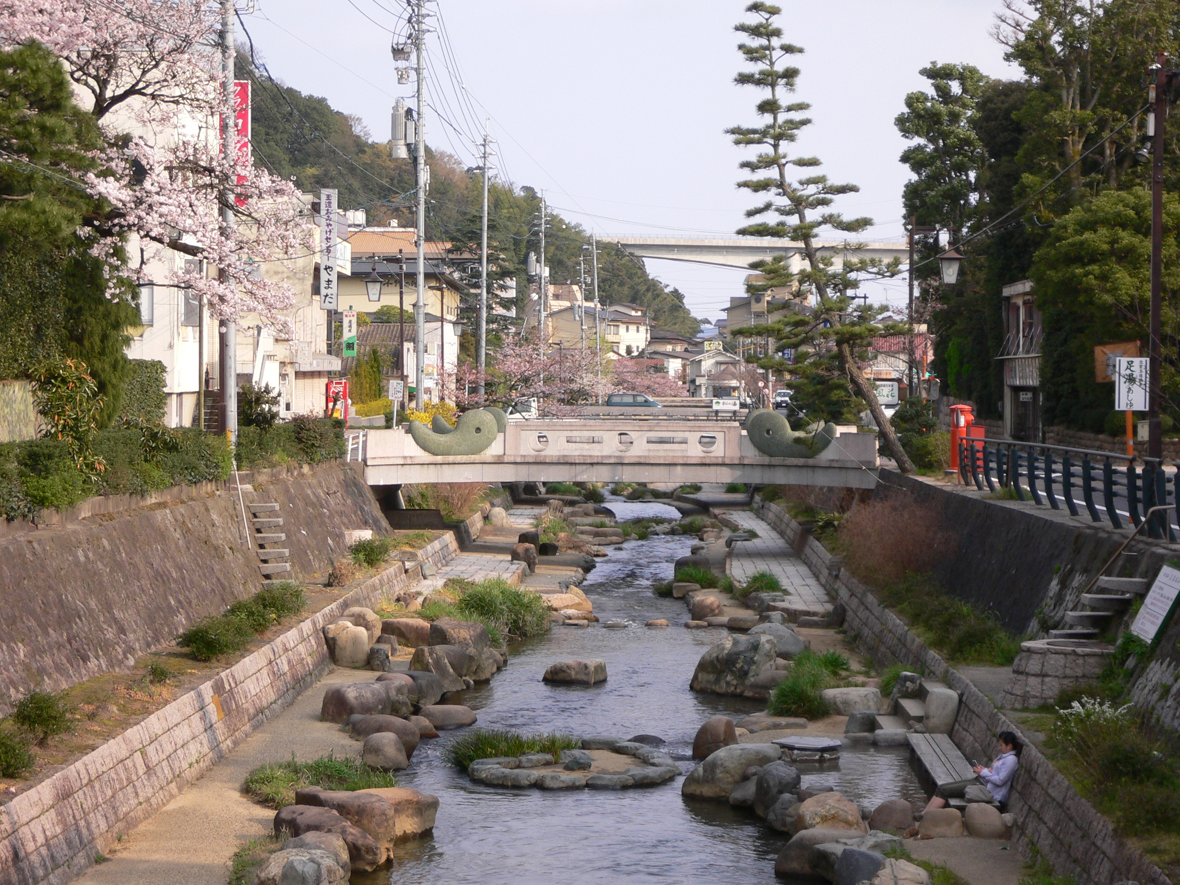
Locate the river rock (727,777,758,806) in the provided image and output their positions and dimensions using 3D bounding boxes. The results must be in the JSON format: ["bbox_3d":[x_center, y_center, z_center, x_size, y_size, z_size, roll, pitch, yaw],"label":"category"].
[{"bbox_3d":[1.757,3.980,32.576,0.387,0.346,0.407,0,1,2],"label":"river rock"}]

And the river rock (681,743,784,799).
[{"bbox_3d":[1.696,3.925,34.100,1.200,0.630,0.950,0,1,1],"label":"river rock"}]

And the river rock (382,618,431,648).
[{"bbox_3d":[-3.194,3.323,49.984,0.865,0.468,0.631,0,1,2],"label":"river rock"}]

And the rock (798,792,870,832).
[{"bbox_3d":[2.375,3.628,28.000,0.690,0.420,0.550,0,1,0],"label":"rock"}]

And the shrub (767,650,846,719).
[{"bbox_3d":[3.109,3.478,41.000,1.100,0.800,1.150,0,1,0],"label":"shrub"}]

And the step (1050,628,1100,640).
[{"bbox_3d":[5.615,2.220,33.000,0.620,0.140,0.360,0,1,1],"label":"step"}]

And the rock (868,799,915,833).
[{"bbox_3d":[3.142,3.890,29.800,0.480,0.350,0.420,0,1,0],"label":"rock"}]

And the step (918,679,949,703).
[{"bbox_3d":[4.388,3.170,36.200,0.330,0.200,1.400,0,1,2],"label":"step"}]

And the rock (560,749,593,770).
[{"bbox_3d":[-0.158,3.873,34.968,0.392,0.244,0.326,0,1,2],"label":"rock"}]

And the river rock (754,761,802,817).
[{"bbox_3d":[2.102,3.869,32.000,0.540,0.640,0.580,0,1,1],"label":"river rock"}]

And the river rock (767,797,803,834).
[{"bbox_3d":[2.082,3.990,30.642,0.397,0.407,0.428,0,1,2],"label":"river rock"}]

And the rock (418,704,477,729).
[{"bbox_3d":[-1.946,3.748,39.000,0.790,0.320,0.520,0,1,0],"label":"rock"}]

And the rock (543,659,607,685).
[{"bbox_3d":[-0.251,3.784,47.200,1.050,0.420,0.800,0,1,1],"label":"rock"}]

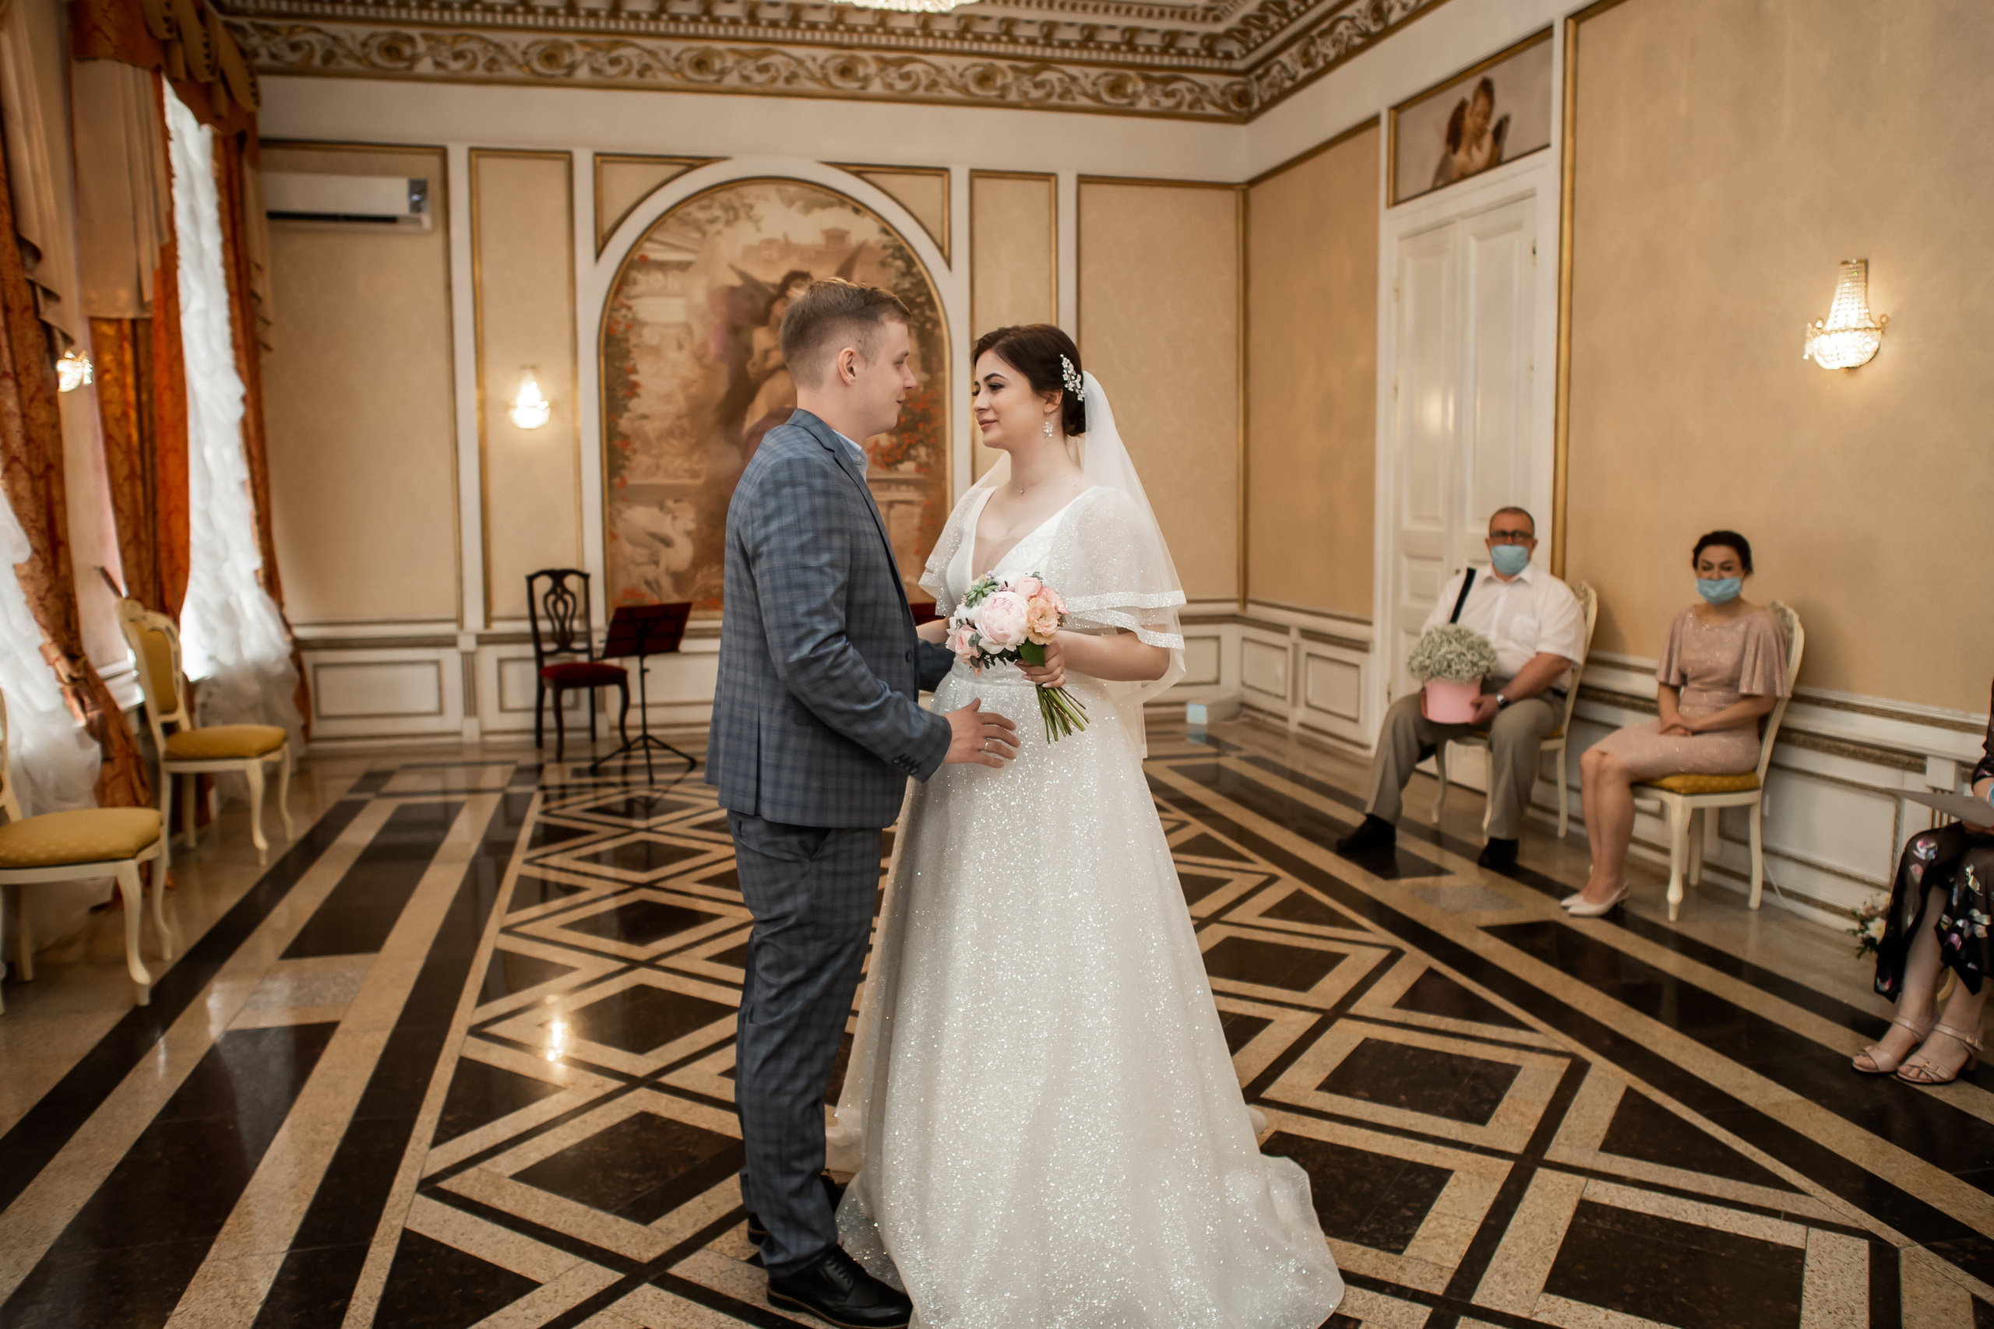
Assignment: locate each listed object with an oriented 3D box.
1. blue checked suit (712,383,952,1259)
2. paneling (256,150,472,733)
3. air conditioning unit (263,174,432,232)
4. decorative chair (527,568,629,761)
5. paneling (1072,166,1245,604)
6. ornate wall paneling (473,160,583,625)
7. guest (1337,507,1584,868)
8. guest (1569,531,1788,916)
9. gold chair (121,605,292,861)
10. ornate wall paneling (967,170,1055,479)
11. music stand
[{"bbox_3d":[-0.303,0.308,2.357,0.450,1.500,0.530,-3,8,-18],"label":"blue checked suit"},{"bbox_3d":[-3.496,-1.180,7.364,1.110,3.340,0.100,-2,7,-11],"label":"paneling"},{"bbox_3d":[-3.513,-2.488,7.111,0.900,0.295,0.210,-2,7,-11],"label":"air conditioning unit"},{"bbox_3d":[-2.336,-0.007,7.364,0.450,1.000,0.540,-5,9,-33],"label":"decorative chair"},{"bbox_3d":[1.036,-1.661,8.236,1.110,2.640,0.070,-2,7,-11],"label":"paneling"},{"bbox_3d":[-2.656,-1.535,7.504,0.610,2.640,0.070,-2,7,-11],"label":"ornate wall paneling"},{"bbox_3d":[1.881,0.055,5.324,0.900,1.350,0.620,-6,9,-36],"label":"guest"},{"bbox_3d":[2.248,0.190,4.490,0.710,1.280,0.490,-4,8,-24],"label":"guest"},{"bbox_3d":[-3.106,0.251,5.242,0.550,1.040,0.470,-2,7,-9],"label":"gold chair"},{"bbox_3d":[0.113,-1.632,8.053,0.550,2.620,0.070,-2,7,-11],"label":"ornate wall paneling"},{"bbox_3d":[-1.782,0.122,6.766,0.500,0.890,0.440,-5,8,-30],"label":"music stand"}]

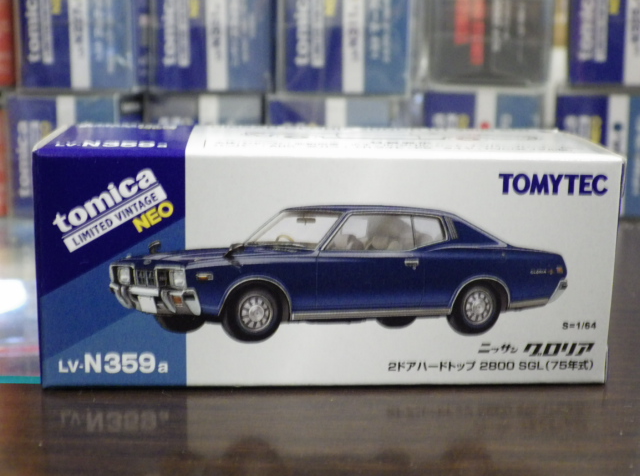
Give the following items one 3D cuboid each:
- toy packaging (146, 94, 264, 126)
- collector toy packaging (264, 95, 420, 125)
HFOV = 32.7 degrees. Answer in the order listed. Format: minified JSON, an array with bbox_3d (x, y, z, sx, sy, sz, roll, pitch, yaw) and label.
[{"bbox_3d":[-0.040,-0.039,0.431,0.043,0.043,0.104,0,11,0],"label":"toy packaging"},{"bbox_3d":[0.004,-0.038,0.422,0.043,0.043,0.104,0,11,0],"label":"collector toy packaging"}]

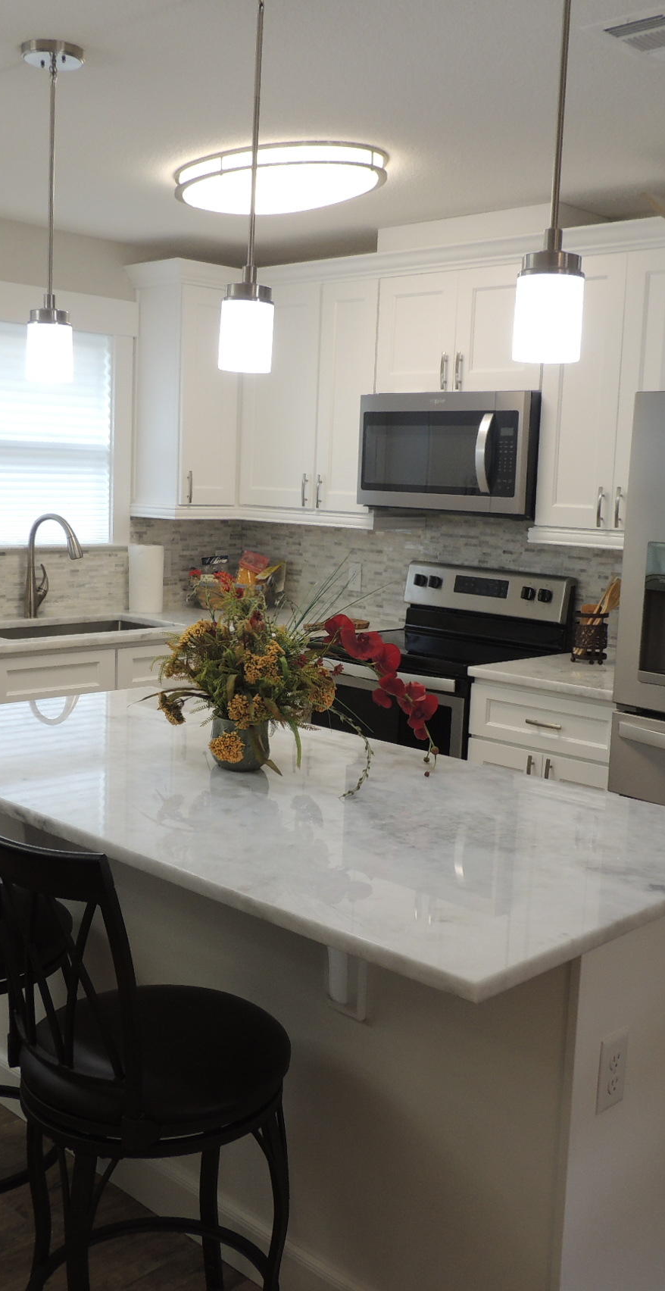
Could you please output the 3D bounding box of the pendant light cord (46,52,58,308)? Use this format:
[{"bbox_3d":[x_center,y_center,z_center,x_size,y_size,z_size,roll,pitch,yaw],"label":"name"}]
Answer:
[{"bbox_3d":[-0.644,-1.059,2.744,0.014,0.550,0.014,10,11,43],"label":"pendant light cord"}]

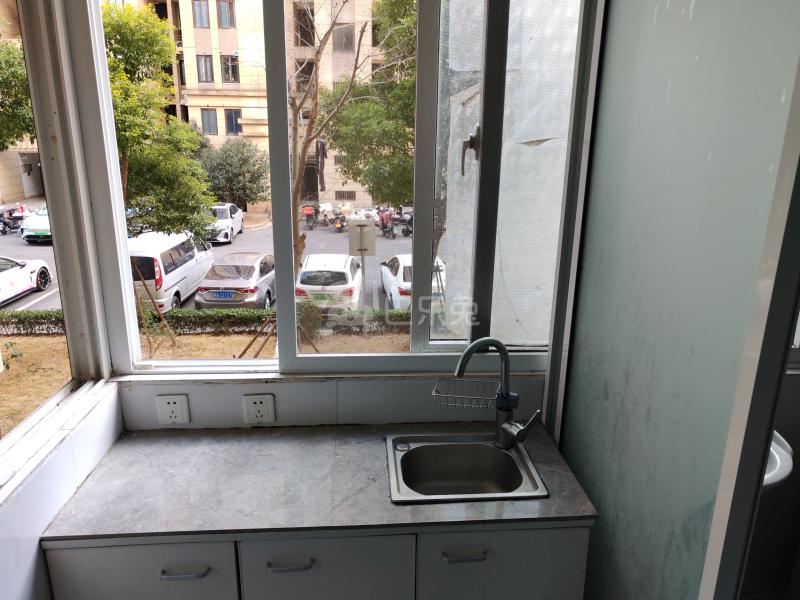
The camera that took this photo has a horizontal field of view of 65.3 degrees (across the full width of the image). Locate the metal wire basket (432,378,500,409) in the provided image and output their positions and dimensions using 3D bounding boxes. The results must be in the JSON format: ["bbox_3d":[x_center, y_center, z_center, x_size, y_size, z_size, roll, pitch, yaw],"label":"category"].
[{"bbox_3d":[0.187,0.267,1.753,0.176,0.040,0.115,3,17,9],"label":"metal wire basket"}]

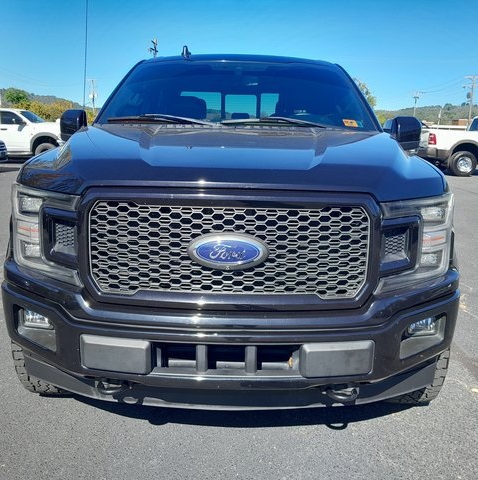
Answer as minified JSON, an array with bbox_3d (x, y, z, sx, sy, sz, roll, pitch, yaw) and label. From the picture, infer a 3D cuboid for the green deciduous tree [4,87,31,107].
[{"bbox_3d":[-33.395,-19.385,75.743,4.900,7.200,4.900,1,13,1],"label":"green deciduous tree"}]

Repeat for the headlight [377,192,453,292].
[{"bbox_3d":[0.723,-0.004,2.019,0.391,0.365,0.325,1,13,1],"label":"headlight"}]

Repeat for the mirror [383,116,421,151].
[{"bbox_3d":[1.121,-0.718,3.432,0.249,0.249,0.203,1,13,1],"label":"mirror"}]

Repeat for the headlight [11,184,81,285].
[{"bbox_3d":[-0.794,-0.036,2.042,0.391,0.365,0.325,1,13,1],"label":"headlight"}]

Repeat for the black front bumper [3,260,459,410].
[{"bbox_3d":[-0.043,0.383,2.090,2.020,0.507,0.507,1,13,1],"label":"black front bumper"}]

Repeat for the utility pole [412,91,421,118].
[{"bbox_3d":[36.122,-25.374,102.971,2.000,10.300,0.800,1,13,1],"label":"utility pole"}]

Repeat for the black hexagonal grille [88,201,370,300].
[{"bbox_3d":[-0.040,0.037,1.835,1.035,0.350,0.122,1,13,1],"label":"black hexagonal grille"}]

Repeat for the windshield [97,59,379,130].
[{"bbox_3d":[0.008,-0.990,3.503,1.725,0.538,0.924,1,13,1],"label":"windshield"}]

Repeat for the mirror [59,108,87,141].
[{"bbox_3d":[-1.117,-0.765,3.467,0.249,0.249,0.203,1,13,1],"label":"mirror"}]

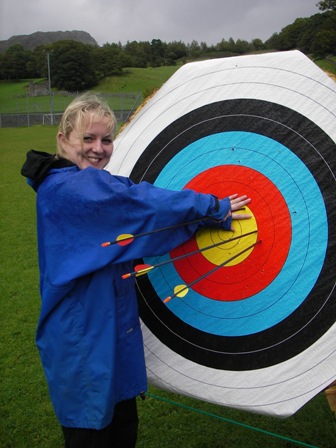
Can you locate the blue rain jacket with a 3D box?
[{"bbox_3d":[-0.125,0.199,1.739,0.640,0.890,0.480,3,13,15],"label":"blue rain jacket"}]

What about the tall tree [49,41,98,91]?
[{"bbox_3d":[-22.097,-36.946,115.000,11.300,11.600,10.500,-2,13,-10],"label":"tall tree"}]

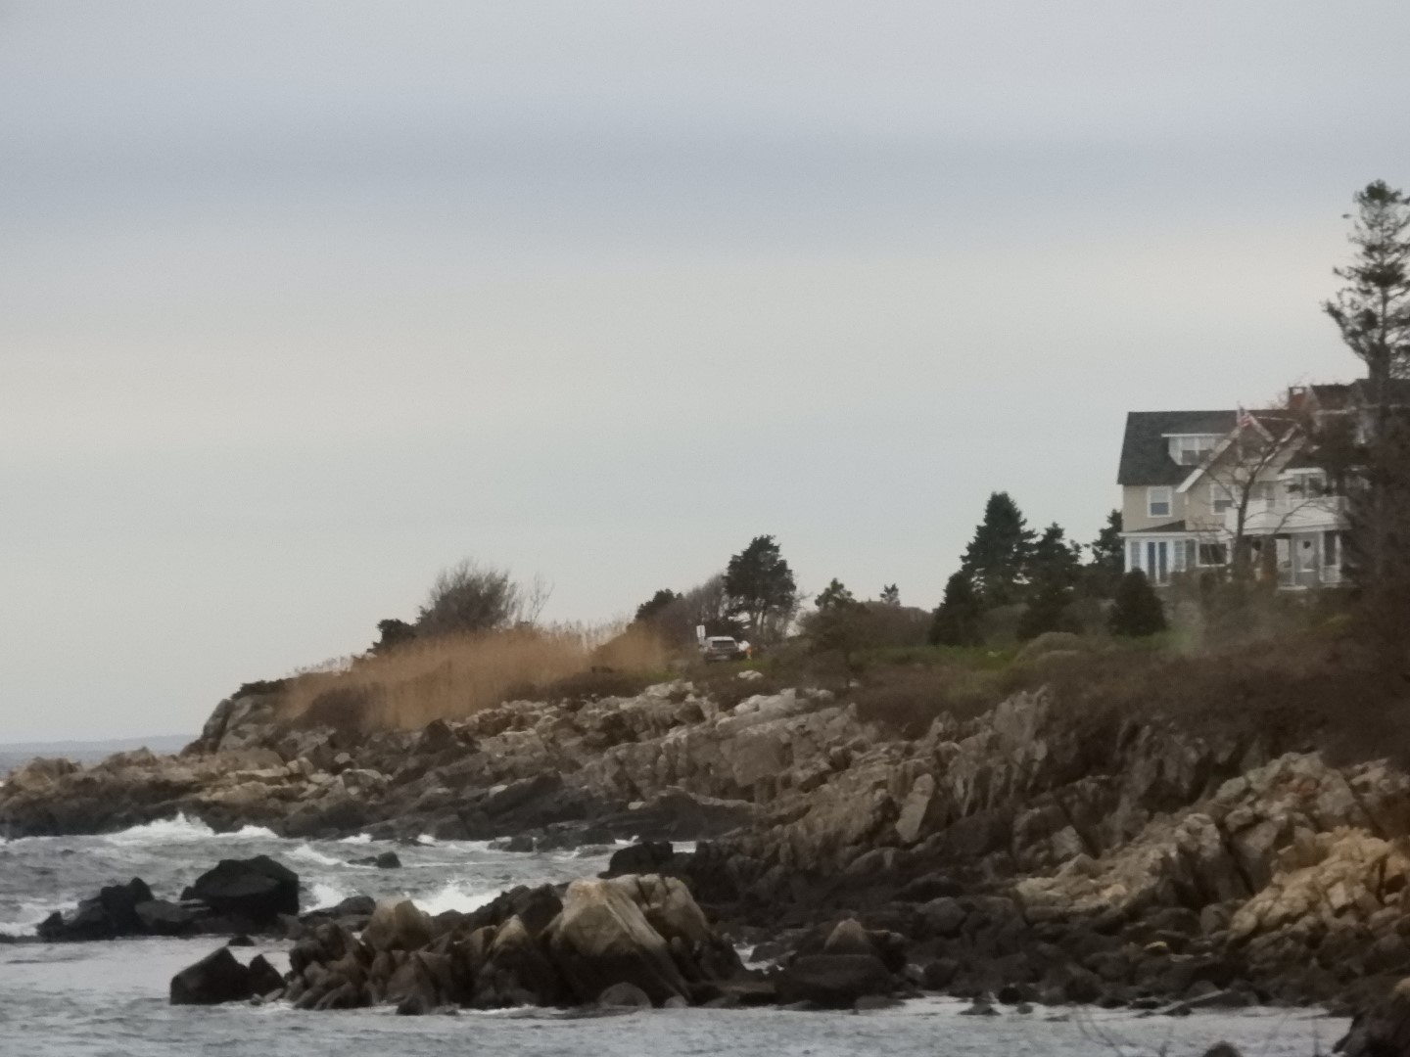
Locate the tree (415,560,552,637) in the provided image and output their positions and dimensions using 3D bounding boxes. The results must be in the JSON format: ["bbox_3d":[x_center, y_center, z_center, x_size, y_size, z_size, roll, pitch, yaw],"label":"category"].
[{"bbox_3d":[-12.655,4.376,582.000,7.620,5.160,6.500,0,-1,0],"label":"tree"}]

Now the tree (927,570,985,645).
[{"bbox_3d":[13.023,4.198,528.000,2.910,4.000,2.900,0,-1,0],"label":"tree"}]

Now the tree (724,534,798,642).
[{"bbox_3d":[3.267,3.687,598.000,4.400,6.660,4.300,0,-1,0],"label":"tree"}]

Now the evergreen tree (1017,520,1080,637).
[{"bbox_3d":[17.916,2.838,530.000,3.330,6.190,3.300,0,-1,0],"label":"evergreen tree"}]

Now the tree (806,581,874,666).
[{"bbox_3d":[7.259,5.027,550.000,3.630,4.640,3.400,0,-1,0],"label":"tree"}]

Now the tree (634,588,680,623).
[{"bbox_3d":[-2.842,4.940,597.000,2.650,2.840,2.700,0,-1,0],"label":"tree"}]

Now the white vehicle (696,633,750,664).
[{"bbox_3d":[1.004,6.933,580.000,1.900,1.700,4.600,0,-1,-8],"label":"white vehicle"}]

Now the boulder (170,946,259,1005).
[{"bbox_3d":[-8.761,8.013,182.000,1.590,1.080,1.300,0,-1,0],"label":"boulder"}]

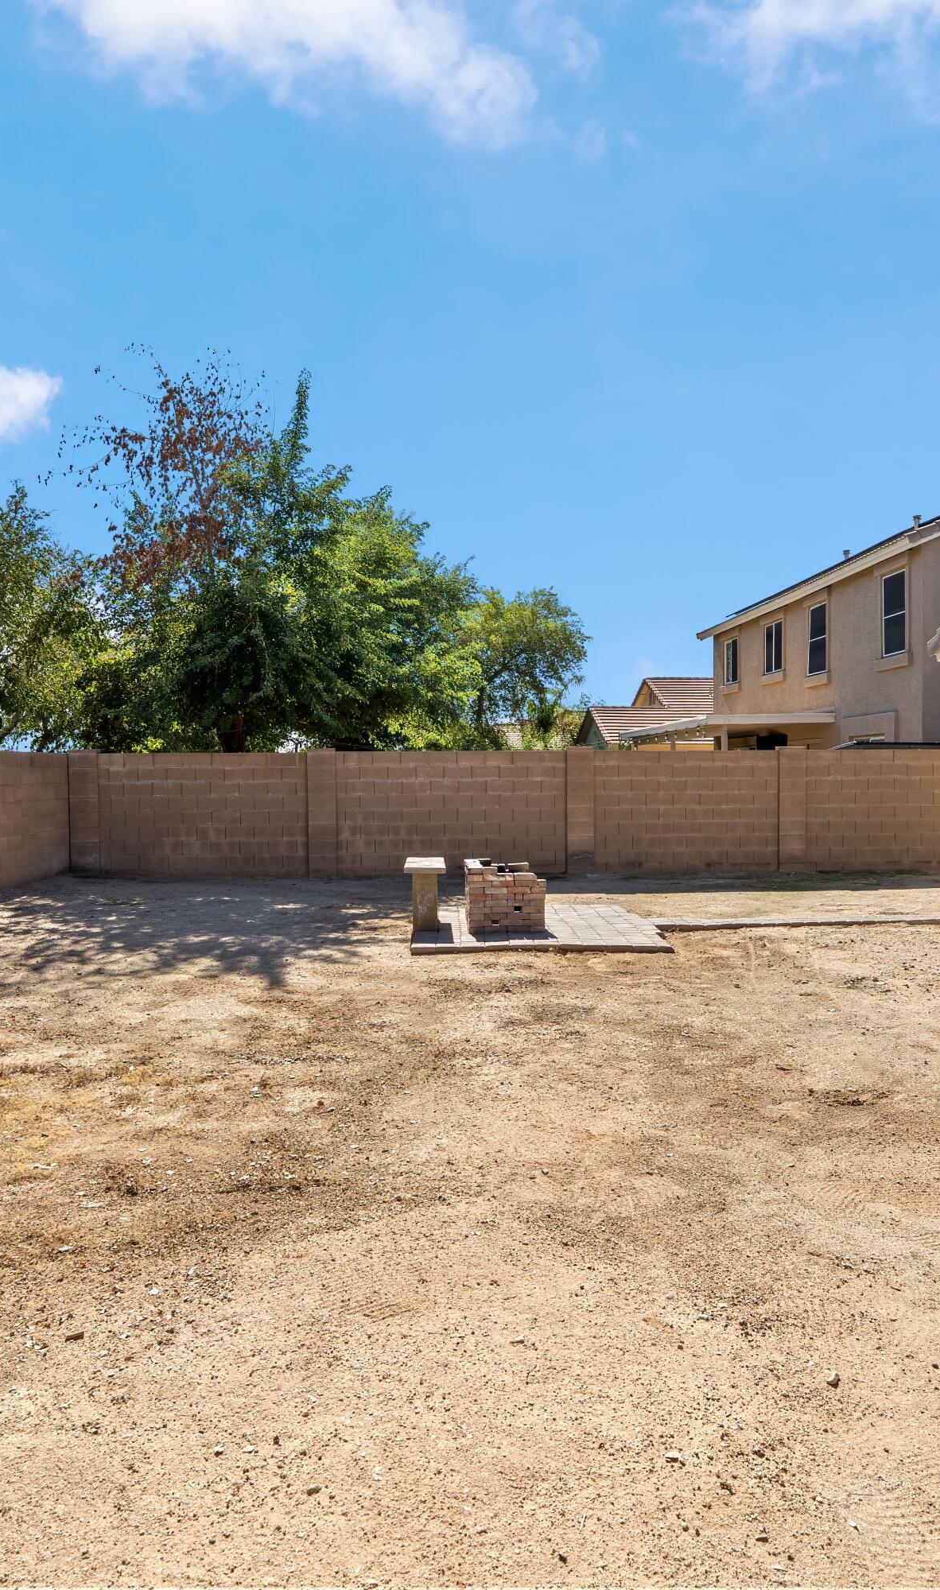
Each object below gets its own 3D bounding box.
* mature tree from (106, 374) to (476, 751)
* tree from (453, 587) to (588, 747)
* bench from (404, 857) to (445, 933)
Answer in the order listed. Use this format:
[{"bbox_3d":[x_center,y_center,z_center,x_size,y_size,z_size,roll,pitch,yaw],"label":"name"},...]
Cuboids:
[{"bbox_3d":[-2.897,-2.731,16.900,5.900,7.700,5.700,0,1,0],"label":"mature tree"},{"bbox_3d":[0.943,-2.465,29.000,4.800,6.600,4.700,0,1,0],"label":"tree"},{"bbox_3d":[-0.415,0.943,10.050,0.380,0.575,1.200,0,1,-2],"label":"bench"}]

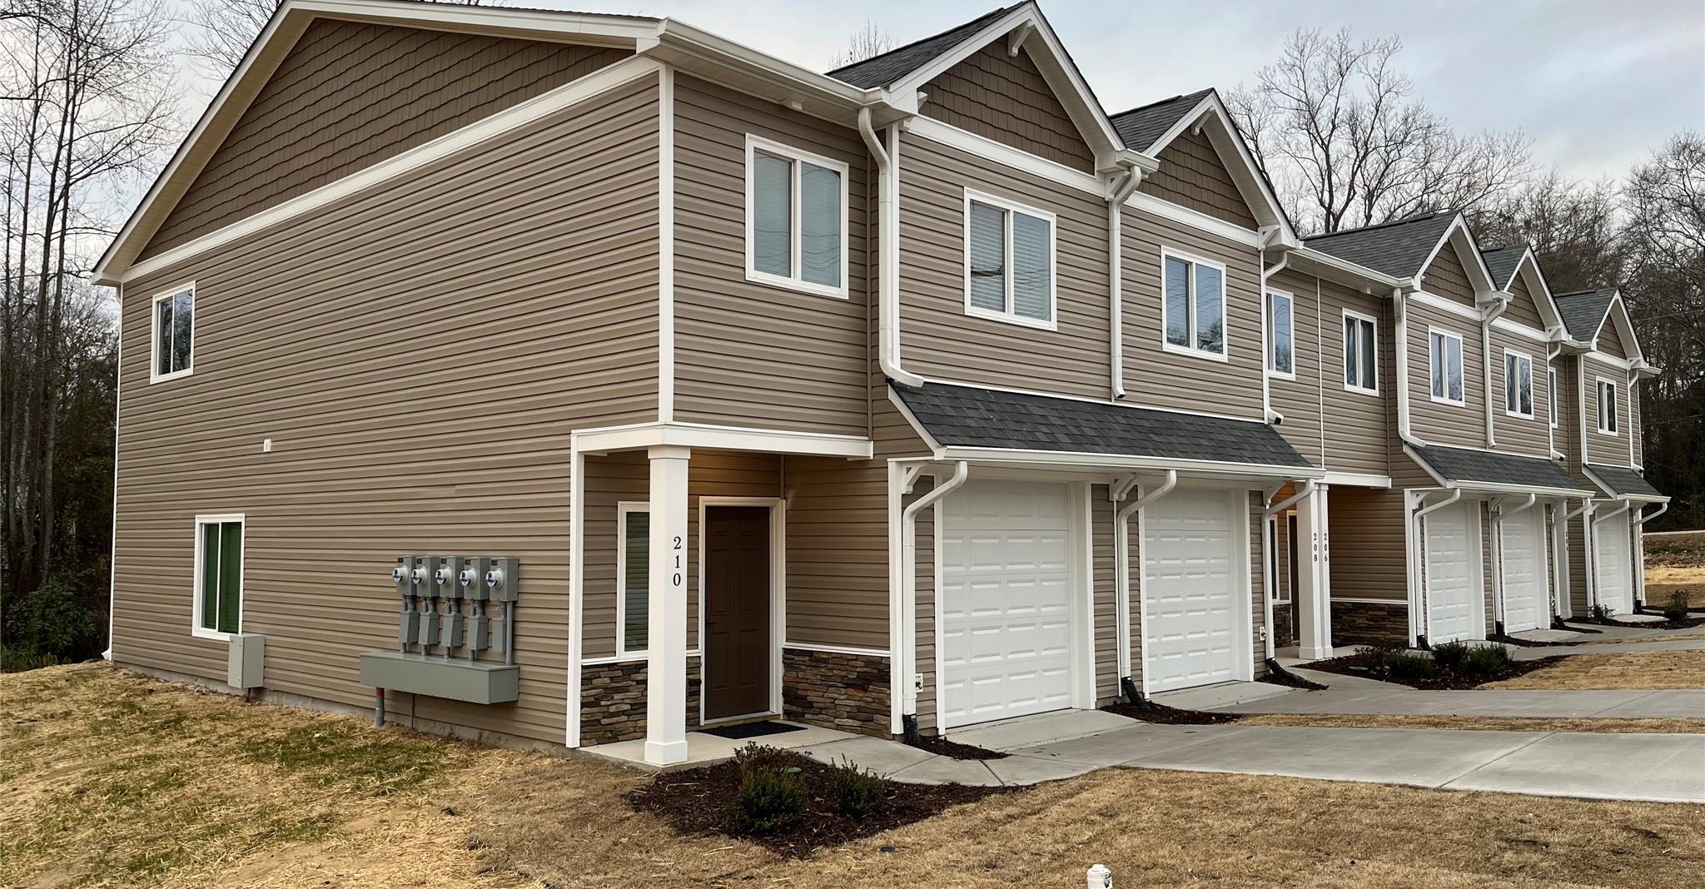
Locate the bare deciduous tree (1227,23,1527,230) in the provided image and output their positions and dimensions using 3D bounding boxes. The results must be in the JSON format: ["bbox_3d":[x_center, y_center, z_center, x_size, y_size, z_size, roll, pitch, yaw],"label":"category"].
[{"bbox_3d":[19.372,-4.969,46.578,11.500,20.300,10.500,-2,-4,23],"label":"bare deciduous tree"}]

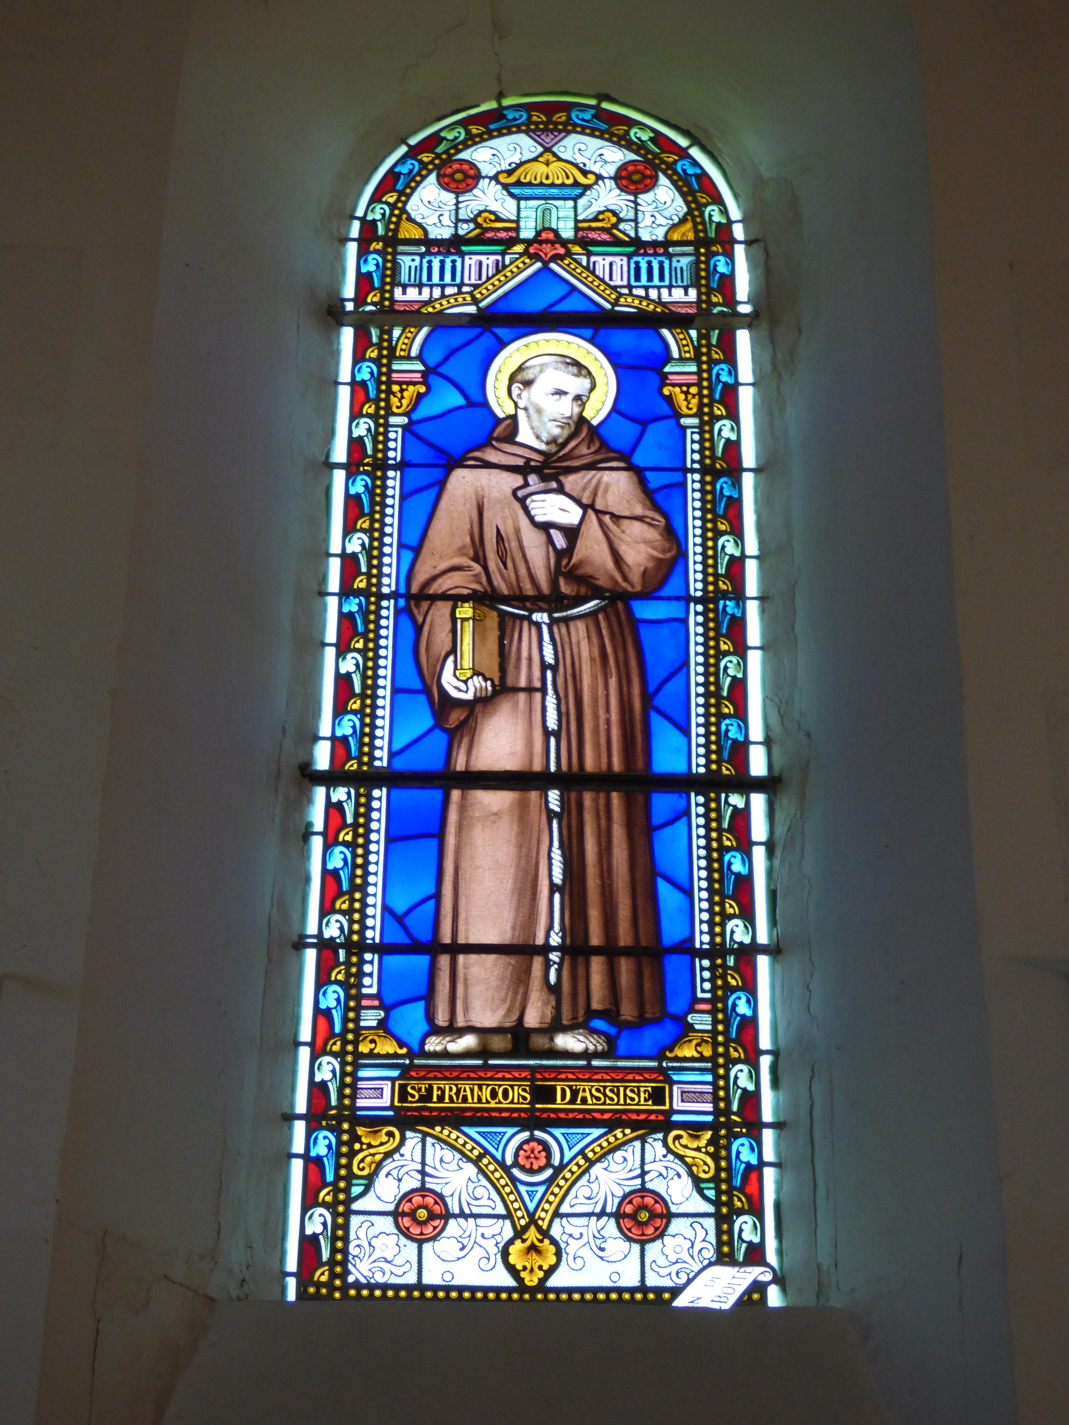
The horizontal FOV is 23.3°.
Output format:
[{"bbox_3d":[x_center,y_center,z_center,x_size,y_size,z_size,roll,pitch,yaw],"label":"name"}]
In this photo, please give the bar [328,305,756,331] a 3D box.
[{"bbox_3d":[0.017,-0.781,5.136,0.848,0.028,0.021,1,-29,0],"label":"bar"}]

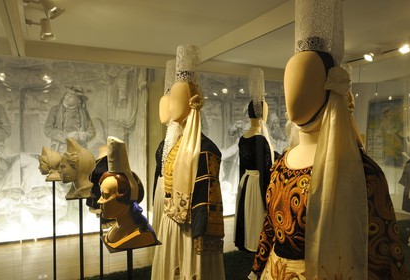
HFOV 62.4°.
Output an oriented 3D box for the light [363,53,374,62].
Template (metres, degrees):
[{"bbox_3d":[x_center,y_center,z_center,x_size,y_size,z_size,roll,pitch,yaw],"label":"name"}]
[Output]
[{"bbox_3d":[2.175,-1.097,4.500,0.130,0.120,0.130,1,2,27],"label":"light"}]

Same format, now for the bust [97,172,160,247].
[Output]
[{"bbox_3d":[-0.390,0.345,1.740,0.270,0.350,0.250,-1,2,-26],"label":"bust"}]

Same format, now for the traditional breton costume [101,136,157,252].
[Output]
[{"bbox_3d":[-0.390,0.255,1.740,0.270,0.540,0.250,-1,2,-26],"label":"traditional breton costume"}]

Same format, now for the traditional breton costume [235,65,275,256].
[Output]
[{"bbox_3d":[0.505,0.209,3.450,0.430,1.850,0.400,2,3,41],"label":"traditional breton costume"}]

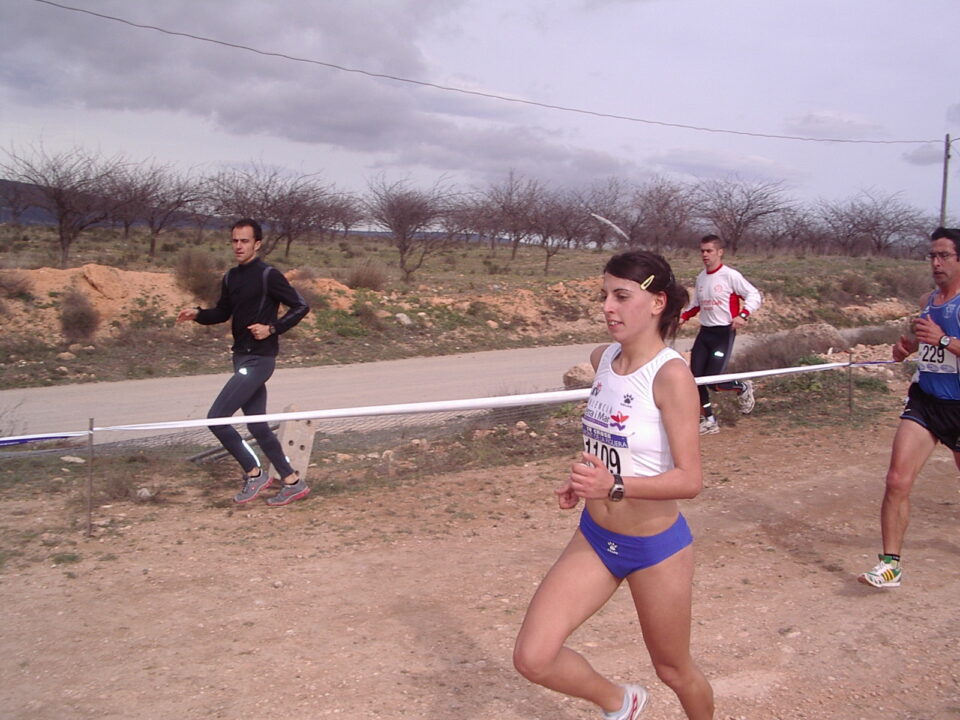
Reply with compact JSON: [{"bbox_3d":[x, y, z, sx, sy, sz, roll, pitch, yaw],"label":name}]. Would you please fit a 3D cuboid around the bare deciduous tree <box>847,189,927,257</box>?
[{"bbox_3d":[18.130,-6.088,47.000,3.568,2.944,3.568,1,7,0],"label":"bare deciduous tree"}]

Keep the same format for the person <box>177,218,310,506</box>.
[{"bbox_3d":[-1.403,0.015,6.250,0.700,1.700,0.580,-5,9,-43],"label":"person"}]

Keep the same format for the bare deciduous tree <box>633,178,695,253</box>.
[{"bbox_3d":[7.217,-5.641,41.000,2.533,2.996,2.800,1,7,0],"label":"bare deciduous tree"}]

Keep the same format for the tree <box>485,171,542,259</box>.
[{"bbox_3d":[1.240,-5.366,39.000,2.361,3.294,2.700,1,7,0],"label":"tree"}]

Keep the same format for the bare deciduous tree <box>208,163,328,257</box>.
[{"bbox_3d":[-7.426,-5.284,37.000,4.213,3.300,4.000,1,7,0],"label":"bare deciduous tree"}]

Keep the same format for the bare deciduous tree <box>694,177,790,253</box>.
[{"bbox_3d":[10.213,-5.641,41.000,3.735,2.996,3.600,1,7,0],"label":"bare deciduous tree"}]

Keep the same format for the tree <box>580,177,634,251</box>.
[{"bbox_3d":[5.203,-5.937,43.000,2.534,3.101,2.800,1,7,0],"label":"tree"}]

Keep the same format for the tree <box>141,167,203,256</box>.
[{"bbox_3d":[-10.832,-5.196,37.000,2.395,3.195,2.700,1,7,0],"label":"tree"}]

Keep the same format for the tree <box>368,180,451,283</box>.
[{"bbox_3d":[-2.002,-3.625,29.500,2.351,2.911,2.351,1,7,0],"label":"tree"}]

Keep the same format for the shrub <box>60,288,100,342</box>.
[{"bbox_3d":[-5.042,-0.562,13.300,0.505,0.682,0.505,1,7,0],"label":"shrub"}]

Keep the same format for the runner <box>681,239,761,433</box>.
[{"bbox_3d":[2.027,-0.215,8.880,0.720,1.680,0.580,-5,9,-42],"label":"runner"}]

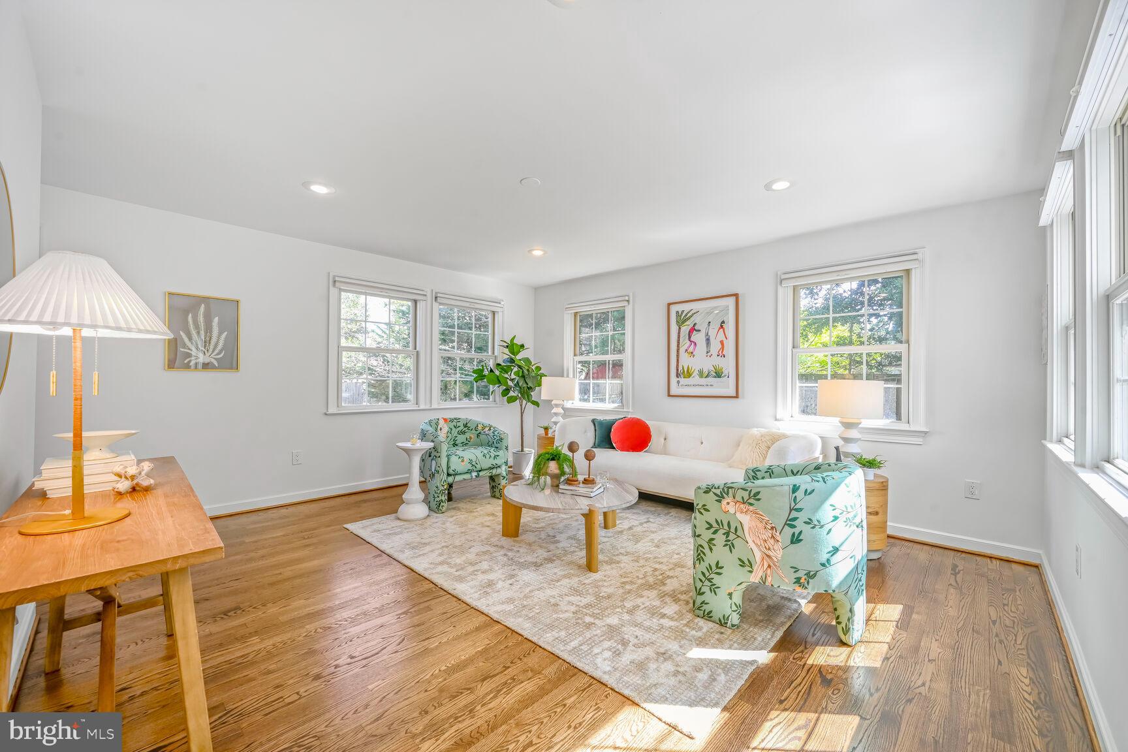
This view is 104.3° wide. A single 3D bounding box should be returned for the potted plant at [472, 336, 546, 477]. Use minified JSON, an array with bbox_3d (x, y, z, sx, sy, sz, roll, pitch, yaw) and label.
[{"bbox_3d":[-0.628,0.371,5.412,0.830,1.690,0.740,1,0,-1],"label":"potted plant"}]

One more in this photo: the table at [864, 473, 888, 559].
[{"bbox_3d":[2.008,0.954,3.092,0.457,0.525,0.457,0,-1,0],"label":"table"}]

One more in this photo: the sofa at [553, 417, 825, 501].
[{"bbox_3d":[0.969,0.844,4.080,2.389,0.748,0.803,0,-1,43],"label":"sofa"}]

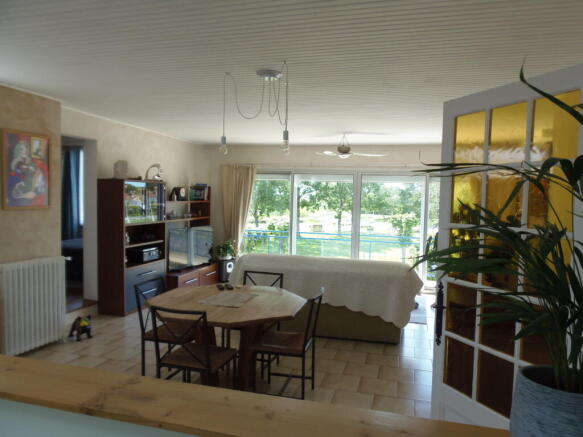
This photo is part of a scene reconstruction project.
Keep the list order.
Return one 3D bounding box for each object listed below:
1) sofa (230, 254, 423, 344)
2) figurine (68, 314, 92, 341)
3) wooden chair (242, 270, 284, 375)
[{"bbox_3d":[0.424,0.876,4.958,2.100,0.870,0.900,2,3,14],"label":"sofa"},{"bbox_3d":[-2.279,1.165,4.343,0.260,0.250,0.140,3,3,20],"label":"figurine"},{"bbox_3d":[-0.326,0.948,3.665,0.410,0.835,0.450,2,3,14],"label":"wooden chair"}]

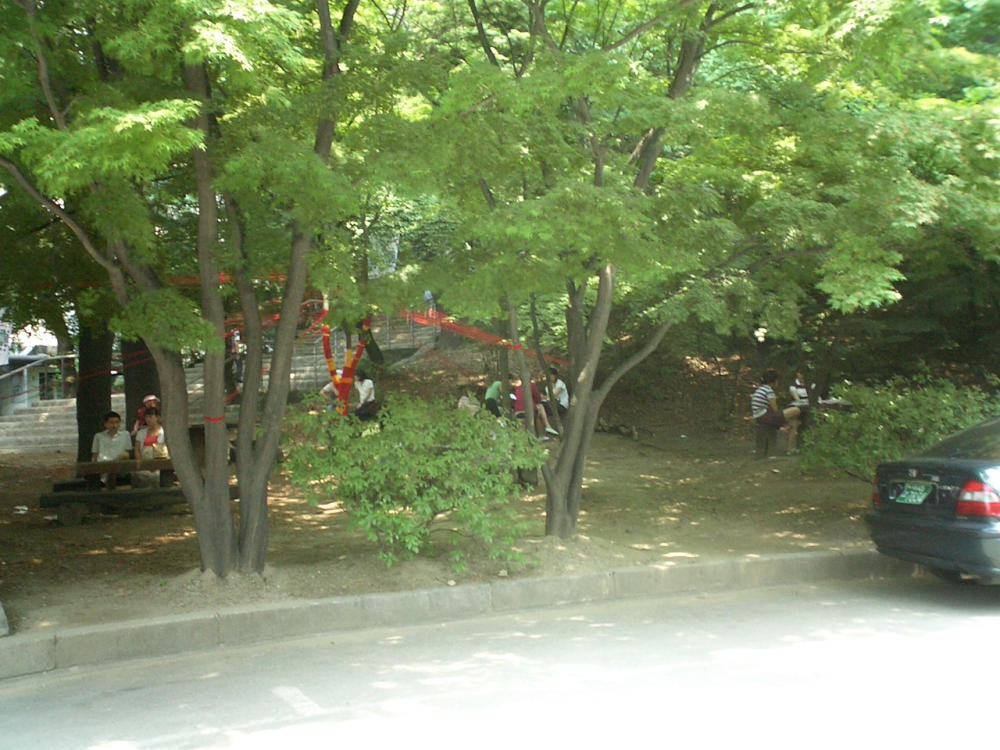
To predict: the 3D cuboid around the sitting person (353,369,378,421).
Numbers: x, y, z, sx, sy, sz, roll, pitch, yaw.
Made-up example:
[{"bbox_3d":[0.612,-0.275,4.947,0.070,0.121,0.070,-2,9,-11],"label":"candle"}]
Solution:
[{"bbox_3d":[-2.280,0.475,18.000,0.680,1.150,0.500,-1,-1,-30],"label":"sitting person"}]

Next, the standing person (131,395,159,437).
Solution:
[{"bbox_3d":[-4.650,0.960,14.200,0.480,1.420,0.360,-1,-1,-9],"label":"standing person"}]

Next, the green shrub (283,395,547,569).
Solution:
[{"bbox_3d":[-0.760,0.900,9.200,2.150,1.430,1.750,-1,-1,0],"label":"green shrub"}]

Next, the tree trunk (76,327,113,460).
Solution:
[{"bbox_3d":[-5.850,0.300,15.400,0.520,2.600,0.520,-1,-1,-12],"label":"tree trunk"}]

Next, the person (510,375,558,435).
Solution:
[{"bbox_3d":[0.600,0.540,18.700,0.820,1.190,0.520,-1,-1,18],"label":"person"}]

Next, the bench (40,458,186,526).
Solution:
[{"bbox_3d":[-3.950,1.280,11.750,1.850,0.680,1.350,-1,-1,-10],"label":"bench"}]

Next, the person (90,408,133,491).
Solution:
[{"bbox_3d":[-4.500,1.040,12.400,0.520,1.220,0.750,-1,-1,-13],"label":"person"}]

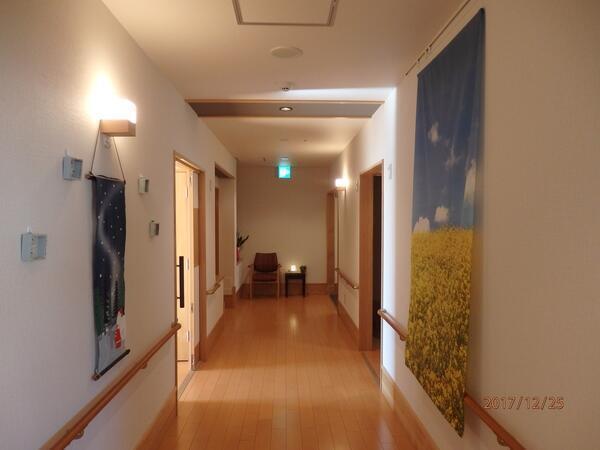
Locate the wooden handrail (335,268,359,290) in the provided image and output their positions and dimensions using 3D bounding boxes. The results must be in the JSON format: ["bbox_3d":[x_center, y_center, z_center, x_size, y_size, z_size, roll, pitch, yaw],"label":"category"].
[{"bbox_3d":[0.598,0.688,5.806,0.085,0.050,1.840,0,1,-2],"label":"wooden handrail"}]

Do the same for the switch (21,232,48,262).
[{"bbox_3d":[-0.851,0.070,1.390,0.033,0.088,0.082,0,1,-2],"label":"switch"}]

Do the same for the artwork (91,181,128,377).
[{"bbox_3d":[-0.870,0.220,2.004,0.030,0.860,0.415,0,1,-2],"label":"artwork"}]

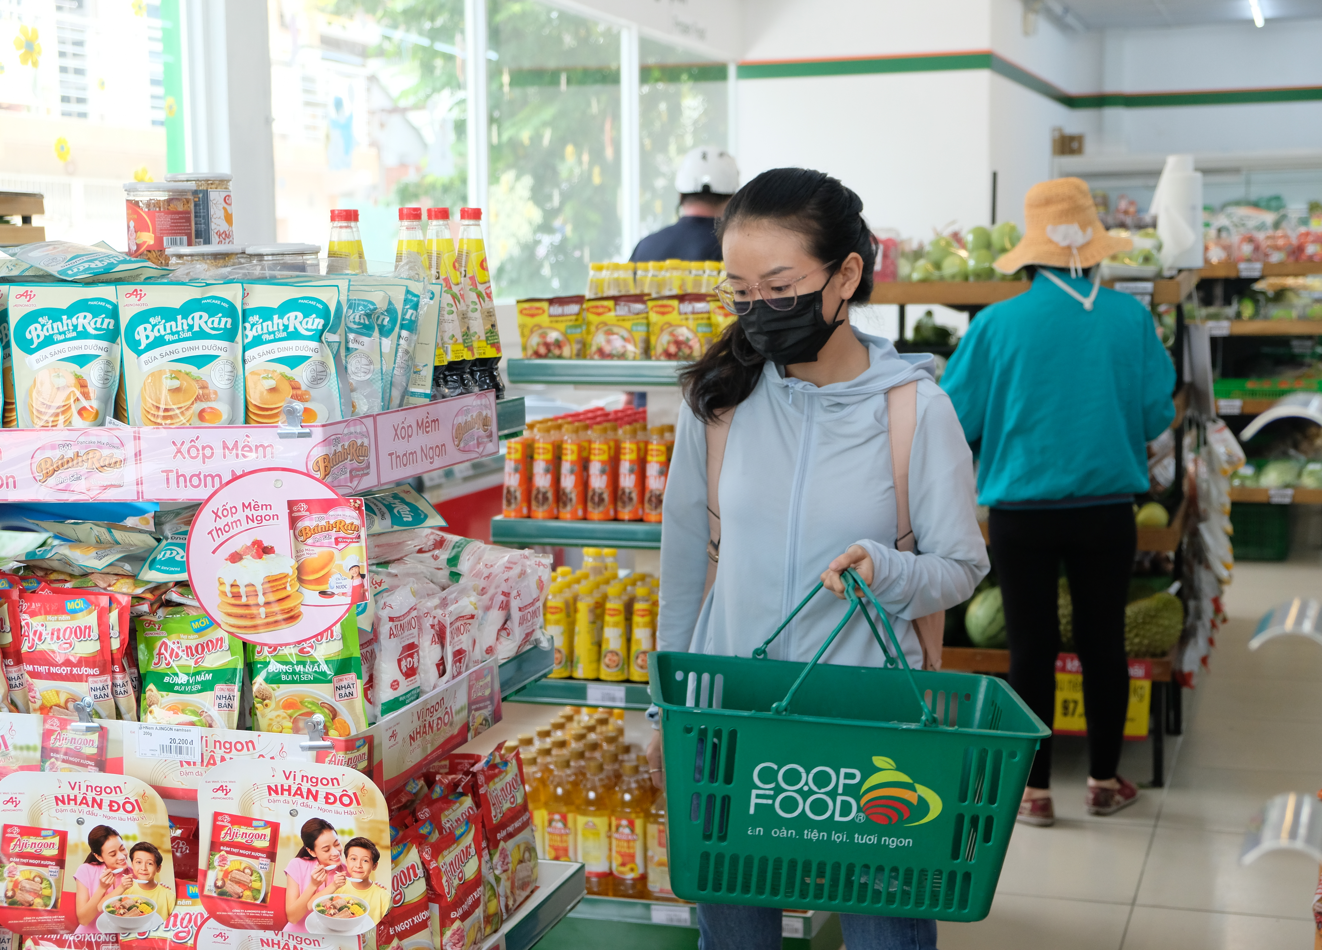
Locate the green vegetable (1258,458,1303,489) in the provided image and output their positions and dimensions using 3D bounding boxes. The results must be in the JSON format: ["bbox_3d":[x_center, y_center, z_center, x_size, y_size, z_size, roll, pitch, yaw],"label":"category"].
[{"bbox_3d":[2.785,-0.007,8.726,0.195,0.130,0.190,2,7,19],"label":"green vegetable"}]

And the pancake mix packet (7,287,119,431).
[{"bbox_3d":[-0.703,-0.125,2.290,0.155,0.197,0.035,2,8,19],"label":"pancake mix packet"}]

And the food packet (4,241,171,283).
[{"bbox_3d":[-0.717,-0.268,2.412,0.160,0.036,0.195,-7,22,-44],"label":"food packet"}]

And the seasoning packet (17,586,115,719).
[{"bbox_3d":[-0.742,0.247,2.440,0.135,0.195,0.042,1,3,12],"label":"seasoning packet"}]

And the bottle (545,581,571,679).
[{"bbox_3d":[-0.218,0.328,4.066,0.058,0.189,0.058,-1,7,0],"label":"bottle"}]

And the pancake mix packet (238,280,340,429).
[{"bbox_3d":[-0.431,-0.118,2.202,0.160,0.197,0.035,2,8,19],"label":"pancake mix packet"}]

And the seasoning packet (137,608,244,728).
[{"bbox_3d":[-0.556,0.248,2.296,0.129,0.170,0.035,0,7,7],"label":"seasoning packet"}]

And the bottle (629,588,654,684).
[{"bbox_3d":[-0.035,0.331,4.061,0.064,0.197,0.064,-1,7,0],"label":"bottle"}]

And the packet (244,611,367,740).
[{"bbox_3d":[-0.416,0.217,2.279,0.147,0.180,0.043,0,7,7],"label":"packet"}]

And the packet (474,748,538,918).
[{"bbox_3d":[-0.226,0.490,2.660,0.045,0.210,0.130,-7,4,19],"label":"packet"}]

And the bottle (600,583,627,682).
[{"bbox_3d":[-0.096,0.328,4.024,0.058,0.189,0.058,-1,7,0],"label":"bottle"}]

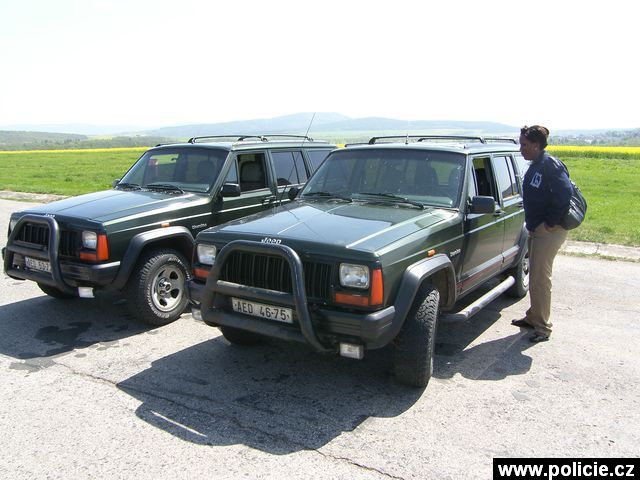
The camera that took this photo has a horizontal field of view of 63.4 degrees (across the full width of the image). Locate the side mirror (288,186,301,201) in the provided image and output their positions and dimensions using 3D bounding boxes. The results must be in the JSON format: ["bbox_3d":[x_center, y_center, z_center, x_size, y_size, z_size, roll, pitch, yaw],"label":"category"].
[{"bbox_3d":[-0.241,-0.443,4.930,0.090,0.140,0.170,-9,13,-43],"label":"side mirror"}]

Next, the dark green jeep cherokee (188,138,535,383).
[{"bbox_3d":[0.794,-0.103,4.883,1.850,1.710,4.280,6,12,34],"label":"dark green jeep cherokee"}]

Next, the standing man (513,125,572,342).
[{"bbox_3d":[1.887,-0.057,4.372,0.440,1.760,0.500,1,10,7],"label":"standing man"}]

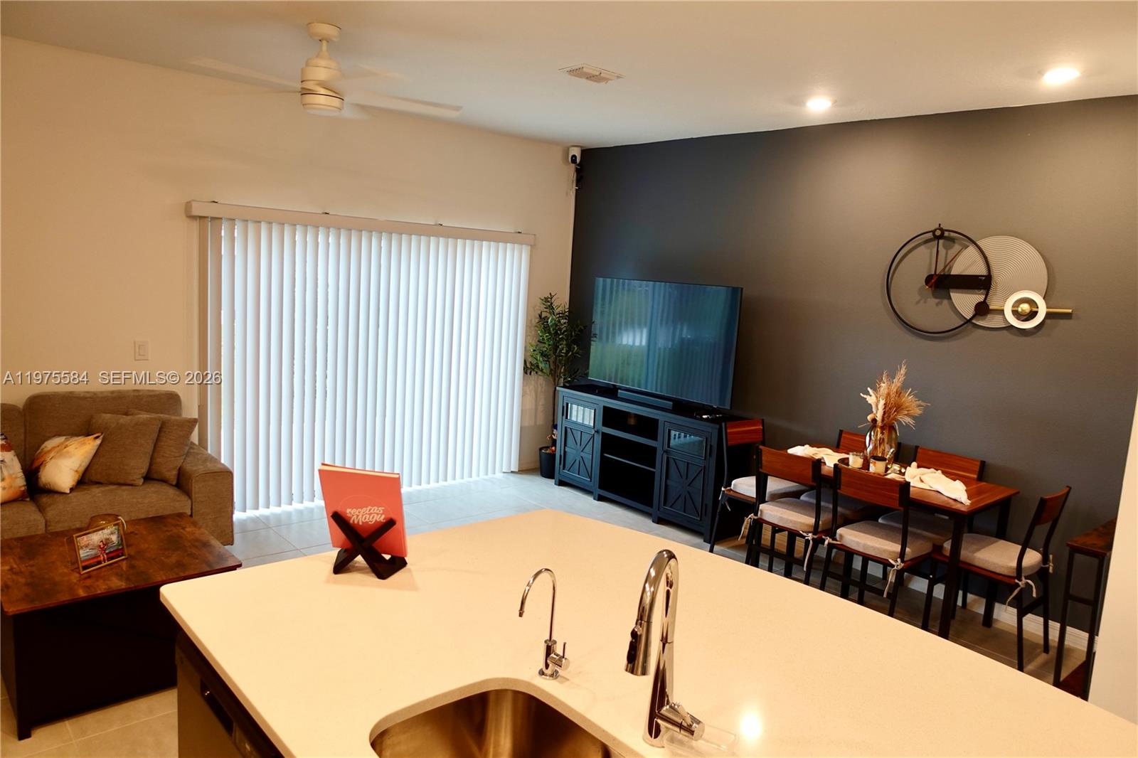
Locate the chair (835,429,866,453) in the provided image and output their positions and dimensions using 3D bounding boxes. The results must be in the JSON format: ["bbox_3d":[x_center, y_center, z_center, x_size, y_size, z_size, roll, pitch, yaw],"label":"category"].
[{"bbox_3d":[1.650,0.802,4.606,0.500,0.865,0.420,-4,10,-41],"label":"chair"}]

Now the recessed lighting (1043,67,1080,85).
[{"bbox_3d":[2.221,-1.369,3.418,0.160,0.030,0.160,-3,11,-40],"label":"recessed lighting"}]

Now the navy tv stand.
[{"bbox_3d":[0.582,0.594,5.840,0.410,0.818,1.665,-4,10,-41],"label":"navy tv stand"}]

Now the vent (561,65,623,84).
[{"bbox_3d":[0.128,-1.643,4.115,0.320,0.027,0.200,-4,10,-41],"label":"vent"}]

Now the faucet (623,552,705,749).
[{"bbox_3d":[0.173,0.489,1.289,0.120,0.400,0.240,6,8,21],"label":"faucet"}]

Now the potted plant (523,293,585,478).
[{"bbox_3d":[-0.085,0.060,6.423,0.550,1.561,0.520,4,8,0],"label":"potted plant"}]

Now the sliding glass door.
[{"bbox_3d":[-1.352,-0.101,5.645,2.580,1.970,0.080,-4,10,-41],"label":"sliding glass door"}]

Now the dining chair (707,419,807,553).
[{"bbox_3d":[1.235,0.737,4.812,0.401,0.872,0.487,-2,10,-33],"label":"dining chair"}]

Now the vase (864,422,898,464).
[{"bbox_3d":[1.819,0.380,4.426,0.185,0.245,0.185,-4,10,-41],"label":"vase"}]

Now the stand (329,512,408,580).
[{"bbox_3d":[-0.562,0.452,2.112,0.180,0.165,0.130,5,8,5],"label":"stand"}]

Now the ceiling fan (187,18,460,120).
[{"bbox_3d":[-1.092,-1.401,3.462,1.280,0.382,1.280,-3,11,-40],"label":"ceiling fan"}]

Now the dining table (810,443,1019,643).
[{"bbox_3d":[1.708,0.907,4.287,0.690,0.750,1.215,-4,10,-41],"label":"dining table"}]

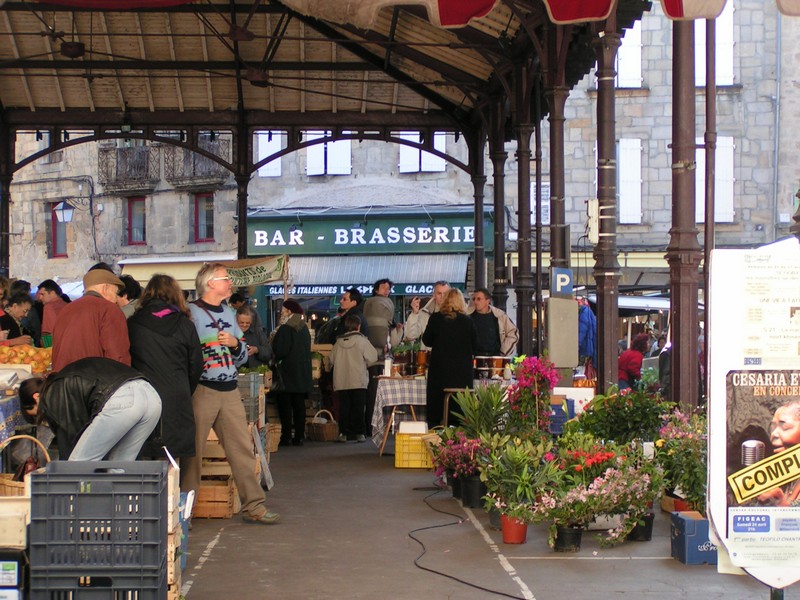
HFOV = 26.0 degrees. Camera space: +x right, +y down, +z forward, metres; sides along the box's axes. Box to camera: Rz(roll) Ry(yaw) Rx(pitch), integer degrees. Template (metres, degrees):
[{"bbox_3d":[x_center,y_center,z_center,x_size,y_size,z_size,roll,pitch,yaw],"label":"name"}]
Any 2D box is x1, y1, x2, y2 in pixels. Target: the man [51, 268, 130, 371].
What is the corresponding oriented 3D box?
[{"bbox_3d":[-1.987,0.644,11.200,0.520,1.660,0.400,0,-1,24],"label":"man"}]

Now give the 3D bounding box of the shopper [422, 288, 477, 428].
[{"bbox_3d":[0.491,0.737,17.189,0.530,1.702,0.360,0,-1,-8],"label":"shopper"}]

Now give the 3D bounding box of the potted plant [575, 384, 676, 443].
[{"bbox_3d":[1.632,1.059,12.600,0.720,0.880,0.650,0,-1,-2],"label":"potted plant"}]

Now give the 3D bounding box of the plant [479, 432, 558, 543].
[{"bbox_3d":[0.725,1.133,10.600,0.470,0.660,0.450,0,-1,-2],"label":"plant"}]

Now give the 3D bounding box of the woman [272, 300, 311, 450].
[{"bbox_3d":[-1.234,0.810,19.788,0.480,1.655,0.360,1,-1,-42],"label":"woman"}]

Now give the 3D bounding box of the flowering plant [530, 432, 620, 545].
[{"bbox_3d":[1.036,1.118,10.180,0.530,0.667,0.480,0,-1,0],"label":"flowering plant"}]

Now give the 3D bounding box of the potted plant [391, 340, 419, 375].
[{"bbox_3d":[0.047,0.605,18.192,0.290,0.360,0.260,0,-1,0],"label":"potted plant"}]

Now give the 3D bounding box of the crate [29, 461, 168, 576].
[{"bbox_3d":[-0.967,0.695,5.636,0.400,0.300,0.580,0,-1,-6],"label":"crate"}]

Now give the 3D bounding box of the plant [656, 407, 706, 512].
[{"bbox_3d":[1.988,1.127,12.200,0.410,0.730,0.400,0,-1,-2],"label":"plant"}]

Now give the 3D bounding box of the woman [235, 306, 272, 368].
[{"bbox_3d":[-1.363,0.790,15.700,0.500,1.530,0.420,0,-1,12],"label":"woman"}]

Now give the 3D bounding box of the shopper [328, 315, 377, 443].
[{"bbox_3d":[-0.540,0.902,19.900,0.540,1.460,0.360,0,-1,14],"label":"shopper"}]

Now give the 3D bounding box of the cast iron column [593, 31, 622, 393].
[{"bbox_3d":[2.245,-0.648,18.766,0.320,4.532,0.320,0,-1,-2],"label":"cast iron column"}]

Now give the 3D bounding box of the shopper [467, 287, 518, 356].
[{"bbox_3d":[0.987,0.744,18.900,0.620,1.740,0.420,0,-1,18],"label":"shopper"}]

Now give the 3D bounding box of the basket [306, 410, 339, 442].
[{"bbox_3d":[-0.908,1.466,20.276,0.380,0.363,0.300,0,-1,0],"label":"basket"}]

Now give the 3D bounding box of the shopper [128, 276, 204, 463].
[{"bbox_3d":[-1.467,0.646,10.790,0.480,1.635,0.340,0,-1,-15],"label":"shopper"}]

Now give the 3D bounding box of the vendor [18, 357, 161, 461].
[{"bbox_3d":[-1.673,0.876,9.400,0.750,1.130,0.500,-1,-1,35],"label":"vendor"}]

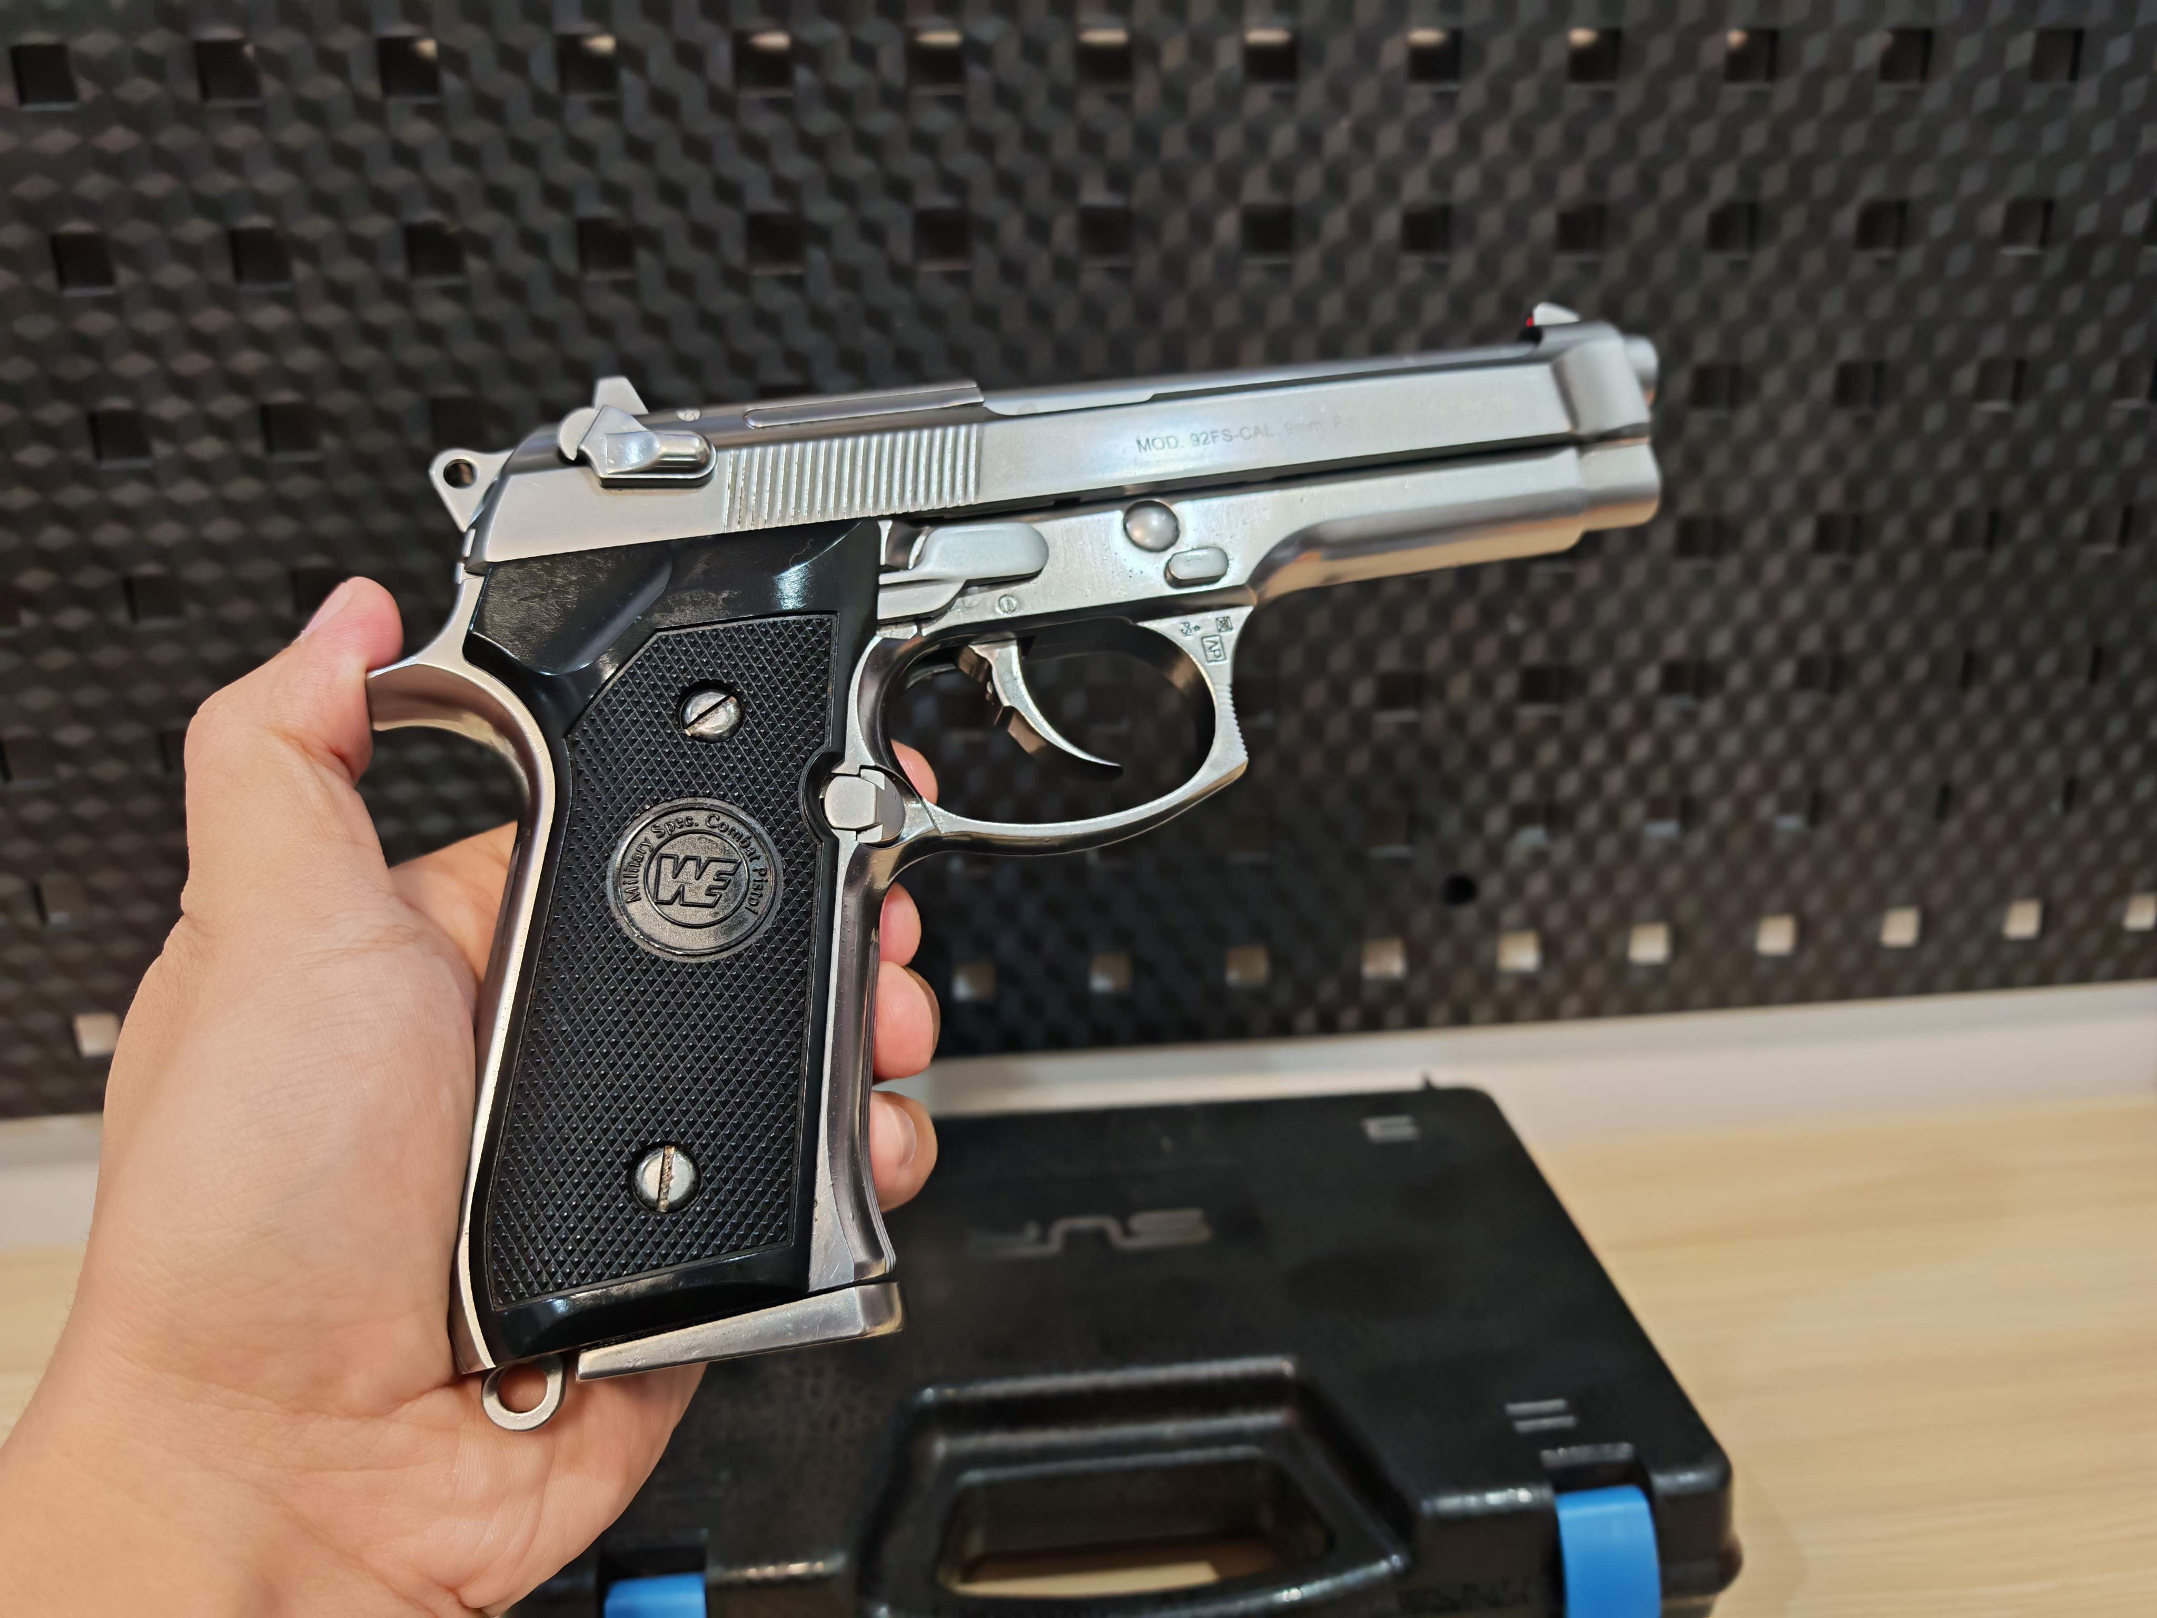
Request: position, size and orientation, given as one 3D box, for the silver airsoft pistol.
[{"bbox_3d":[0.009,-0.007,0.225,0.216,0.138,0.037,-10,-12,-16],"label":"silver airsoft pistol"}]

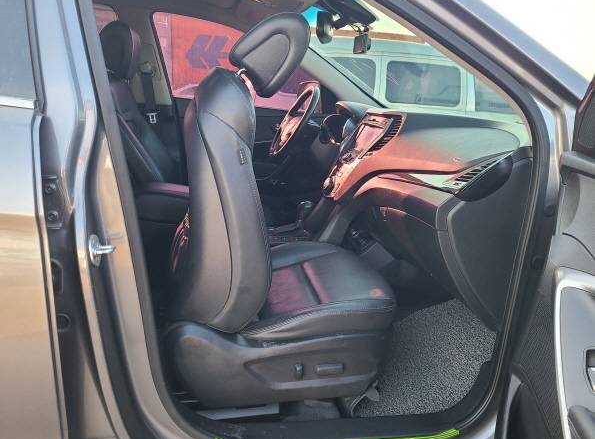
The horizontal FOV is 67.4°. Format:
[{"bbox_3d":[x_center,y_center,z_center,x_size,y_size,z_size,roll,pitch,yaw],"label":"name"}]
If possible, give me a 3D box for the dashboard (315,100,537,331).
[{"bbox_3d":[0.344,-0.162,1.761,0.480,0.600,1.400,2,11,-15],"label":"dashboard"}]

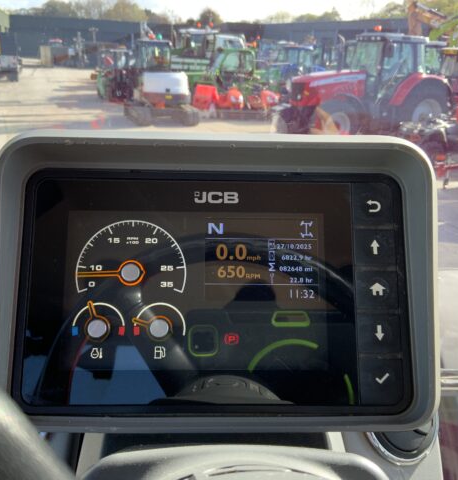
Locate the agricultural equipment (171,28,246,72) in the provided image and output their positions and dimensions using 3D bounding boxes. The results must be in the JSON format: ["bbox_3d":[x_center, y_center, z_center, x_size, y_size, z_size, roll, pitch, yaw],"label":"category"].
[{"bbox_3d":[-1.367,-7.531,23.274,4.900,3.050,2.500,-13,24,-35],"label":"agricultural equipment"}]

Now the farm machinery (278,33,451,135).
[{"bbox_3d":[3.580,-4.020,14.300,4.900,3.000,2.450,-10,23,-30],"label":"farm machinery"}]

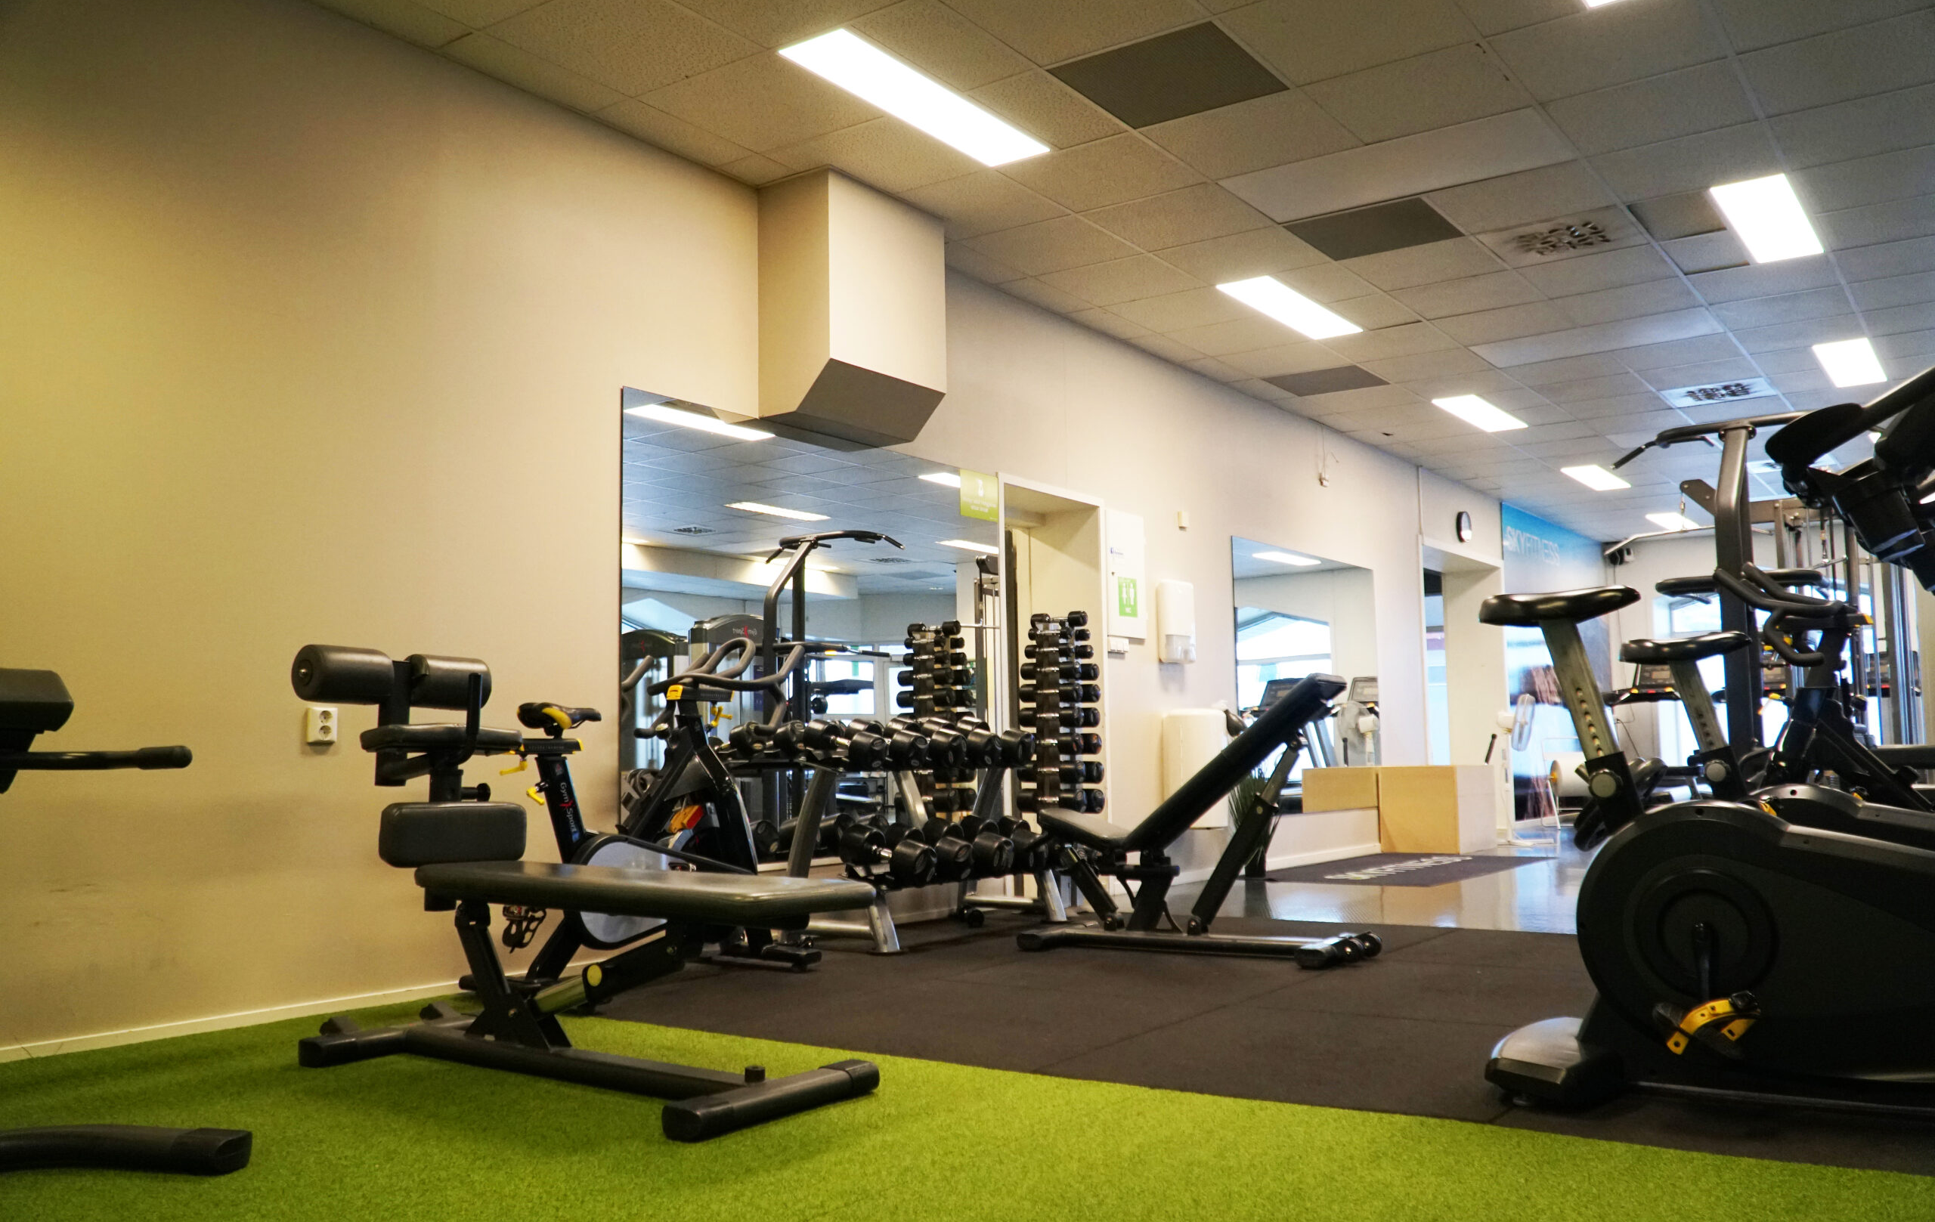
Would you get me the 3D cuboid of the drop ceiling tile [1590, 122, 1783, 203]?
[{"bbox_3d":[2.674,-1.661,5.371,0.600,0.025,0.600,-3,-5,36],"label":"drop ceiling tile"}]

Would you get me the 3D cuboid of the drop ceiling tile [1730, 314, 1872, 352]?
[{"bbox_3d":[4.450,-1.482,7.762,0.600,0.020,0.600,-3,-5,36],"label":"drop ceiling tile"}]

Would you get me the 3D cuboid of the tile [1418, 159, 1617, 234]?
[{"bbox_3d":[2.201,-1.643,5.759,0.600,0.020,0.600,-4,-6,36],"label":"tile"}]

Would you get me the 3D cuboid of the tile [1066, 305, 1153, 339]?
[{"bbox_3d":[0.756,-1.489,7.521,0.205,0.020,0.600,-4,-6,36],"label":"tile"}]

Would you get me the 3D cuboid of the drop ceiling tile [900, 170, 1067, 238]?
[{"bbox_3d":[0.025,-1.674,6.003,0.610,0.020,0.610,-3,-6,37],"label":"drop ceiling tile"}]

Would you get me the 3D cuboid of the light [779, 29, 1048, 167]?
[{"bbox_3d":[-0.148,-1.771,5.014,0.280,0.050,1.180,-3,-6,37],"label":"light"}]

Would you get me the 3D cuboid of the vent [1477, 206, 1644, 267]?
[{"bbox_3d":[2.560,-1.615,6.230,0.595,0.040,0.595,-4,-6,36],"label":"vent"}]

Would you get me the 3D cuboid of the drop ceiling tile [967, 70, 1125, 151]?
[{"bbox_3d":[0.294,-1.749,5.056,0.310,0.020,0.600,-3,-6,37],"label":"drop ceiling tile"}]

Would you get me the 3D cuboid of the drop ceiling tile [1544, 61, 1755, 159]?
[{"bbox_3d":[2.364,-1.734,5.005,0.600,0.020,0.600,-3,-6,37],"label":"drop ceiling tile"}]

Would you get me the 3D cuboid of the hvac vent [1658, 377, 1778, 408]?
[{"bbox_3d":[4.724,-1.388,9.120,0.600,0.040,0.600,-3,-5,36],"label":"hvac vent"}]

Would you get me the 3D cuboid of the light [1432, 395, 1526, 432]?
[{"bbox_3d":[3.479,-1.346,9.802,0.290,0.050,1.200,-3,-6,37],"label":"light"}]

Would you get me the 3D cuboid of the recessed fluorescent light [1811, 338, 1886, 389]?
[{"bbox_3d":[5.115,-1.447,8.406,0.300,0.050,1.200,-3,-5,36],"label":"recessed fluorescent light"}]

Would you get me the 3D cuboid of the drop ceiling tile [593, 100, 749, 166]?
[{"bbox_3d":[-1.010,-1.681,5.091,0.198,0.025,0.600,-3,-5,36],"label":"drop ceiling tile"}]

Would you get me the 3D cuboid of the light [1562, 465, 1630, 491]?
[{"bbox_3d":[5.252,-1.137,12.121,0.300,0.050,1.220,-4,-6,36],"label":"light"}]

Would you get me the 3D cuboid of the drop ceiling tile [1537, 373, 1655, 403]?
[{"bbox_3d":[3.886,-1.386,9.011,0.600,0.020,0.600,-3,-5,36],"label":"drop ceiling tile"}]

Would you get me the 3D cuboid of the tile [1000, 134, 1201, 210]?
[{"bbox_3d":[0.507,-1.652,5.516,0.591,0.020,0.591,-4,-6,37],"label":"tile"}]

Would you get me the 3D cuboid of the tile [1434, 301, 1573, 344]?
[{"bbox_3d":[2.787,-1.500,7.540,0.600,0.020,0.600,-3,-5,36],"label":"tile"}]

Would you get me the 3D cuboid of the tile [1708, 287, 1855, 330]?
[{"bbox_3d":[4.111,-1.517,7.322,0.591,0.020,0.591,-4,-6,37],"label":"tile"}]

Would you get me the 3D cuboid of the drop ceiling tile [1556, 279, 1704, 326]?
[{"bbox_3d":[3.265,-1.527,7.159,0.600,0.025,0.600,-3,-5,36],"label":"drop ceiling tile"}]

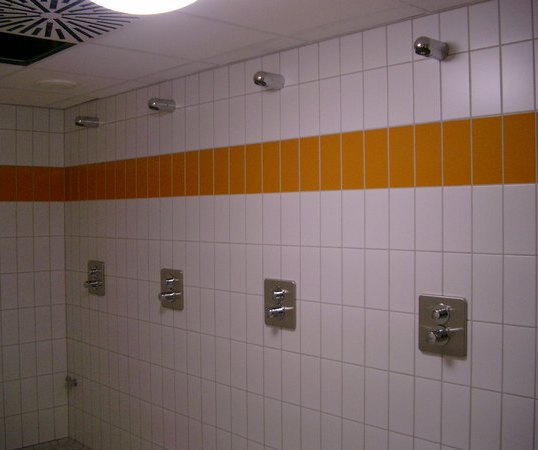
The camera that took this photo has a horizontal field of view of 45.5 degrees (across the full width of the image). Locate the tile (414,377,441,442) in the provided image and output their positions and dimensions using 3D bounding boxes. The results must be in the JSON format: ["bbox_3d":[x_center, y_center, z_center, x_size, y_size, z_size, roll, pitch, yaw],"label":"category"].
[{"bbox_3d":[0.614,0.709,2.463,0.118,0.242,0.009,1,1,45],"label":"tile"}]

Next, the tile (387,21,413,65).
[{"bbox_3d":[0.510,-0.704,2.484,0.010,0.165,0.118,-1,1,-44],"label":"tile"}]

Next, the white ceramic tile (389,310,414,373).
[{"bbox_3d":[0.520,0.459,2.501,0.010,0.240,0.118,-1,1,-44],"label":"white ceramic tile"}]

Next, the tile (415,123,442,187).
[{"bbox_3d":[0.603,-0.264,2.424,0.010,0.242,0.118,-1,1,-44],"label":"tile"}]

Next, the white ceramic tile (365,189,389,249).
[{"bbox_3d":[0.436,-0.024,2.578,0.010,0.240,0.118,-1,1,-44],"label":"white ceramic tile"}]

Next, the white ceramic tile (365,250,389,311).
[{"bbox_3d":[0.440,0.223,2.608,0.010,0.242,0.118,-1,1,-44],"label":"white ceramic tile"}]

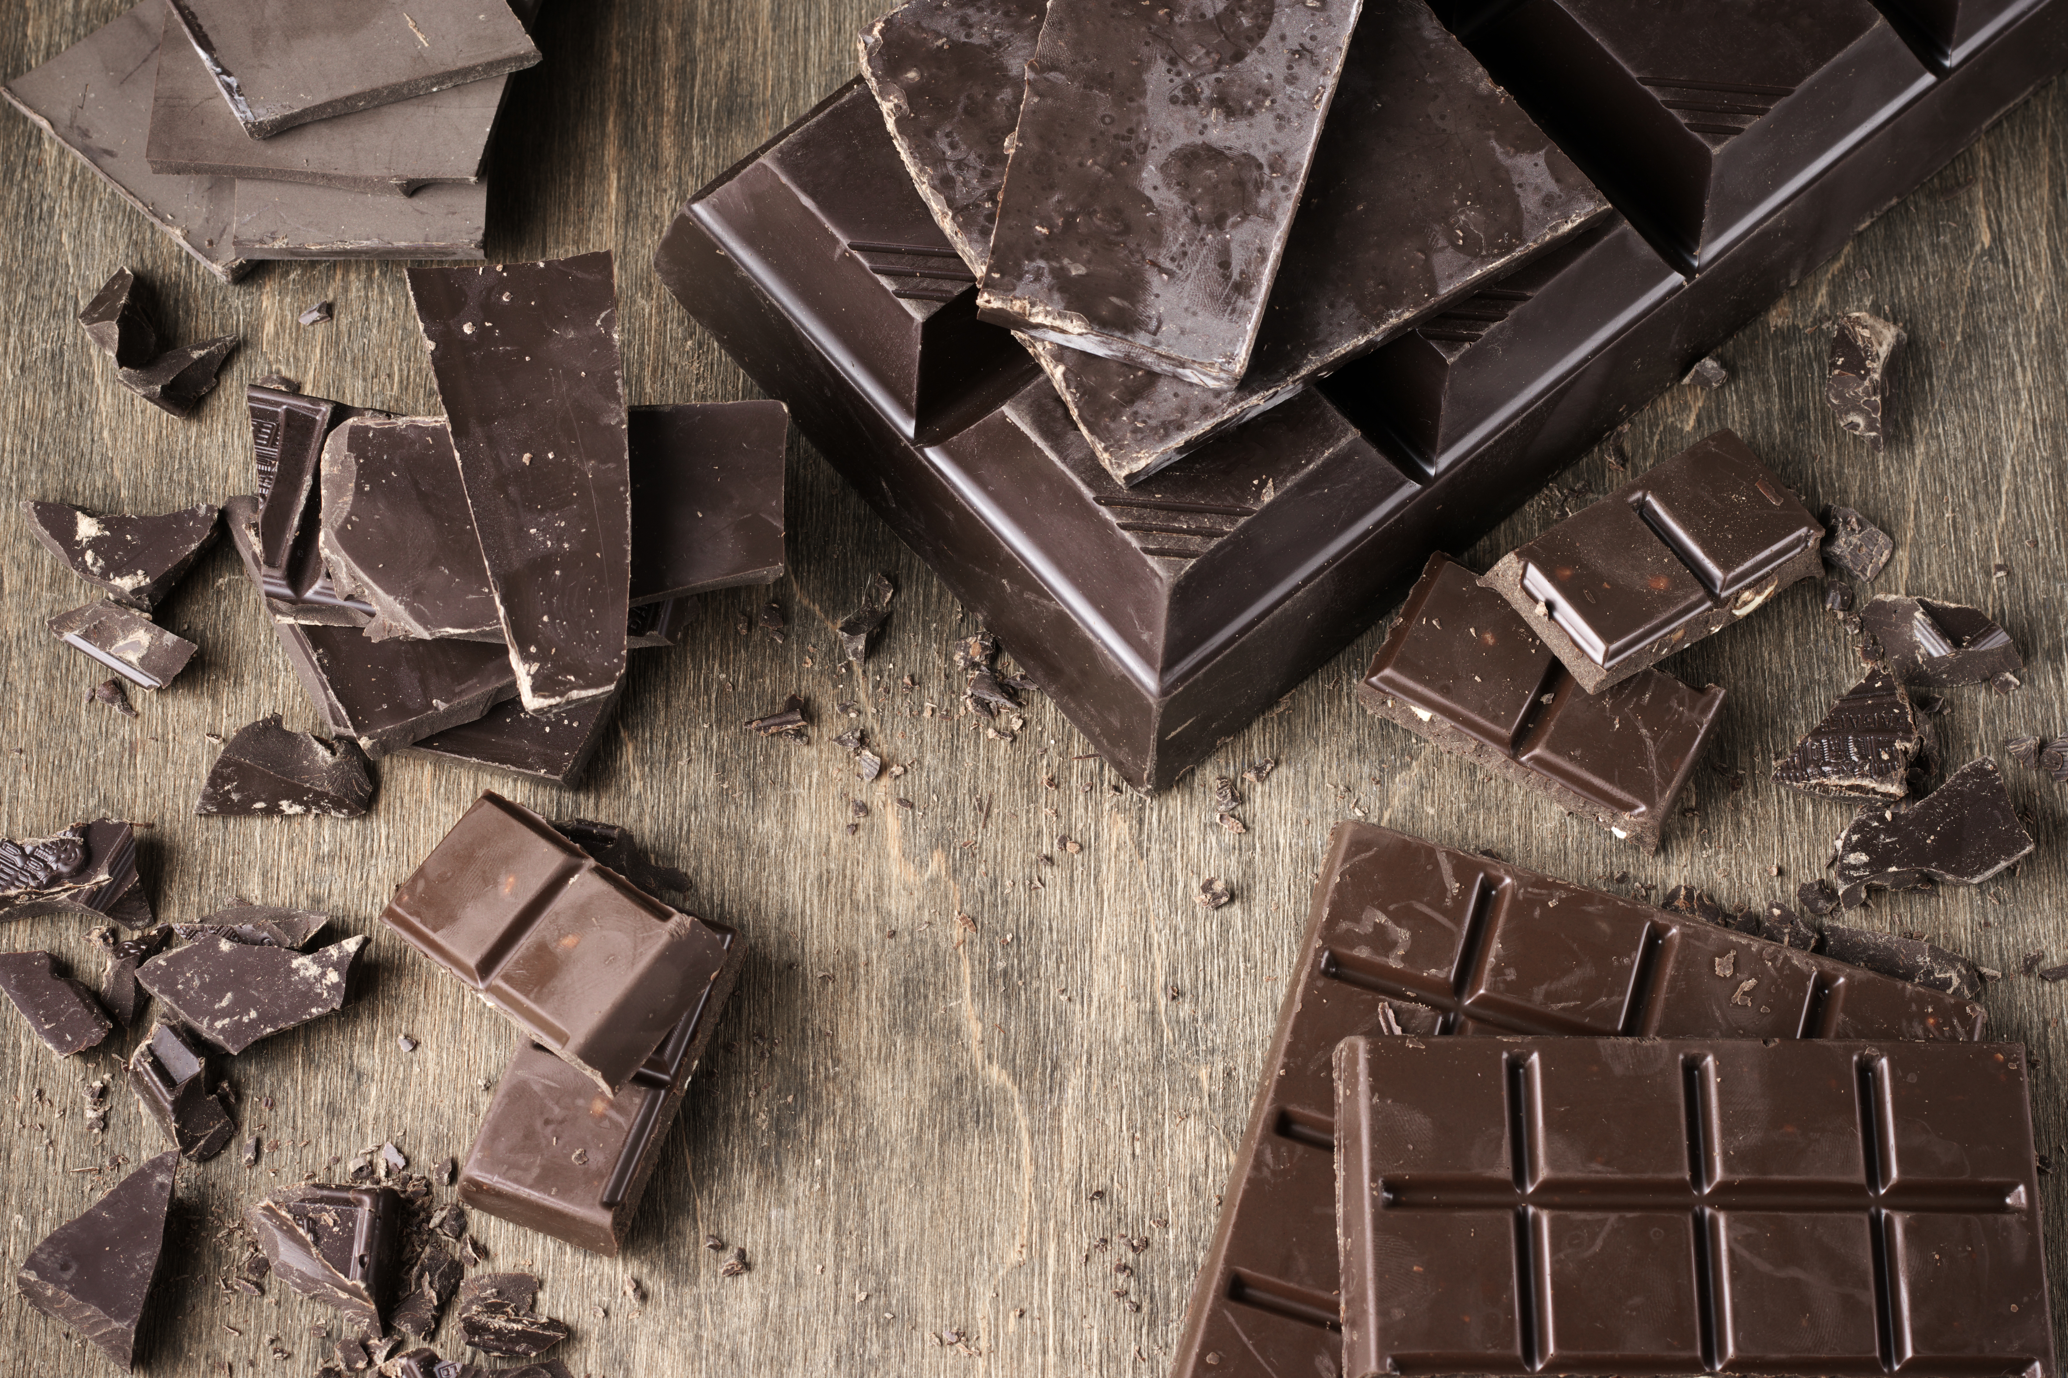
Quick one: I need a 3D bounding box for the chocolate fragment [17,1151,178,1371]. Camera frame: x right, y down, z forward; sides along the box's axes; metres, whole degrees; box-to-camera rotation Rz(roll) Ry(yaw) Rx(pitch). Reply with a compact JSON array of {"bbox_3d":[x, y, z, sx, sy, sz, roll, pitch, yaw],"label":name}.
[{"bbox_3d":[-0.101,0.062,0.481,0.017,0.009,0.022,33,69,12],"label":"chocolate fragment"}]

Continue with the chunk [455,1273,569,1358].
[{"bbox_3d":[-0.058,0.069,0.481,0.012,0.006,0.009,-2,66,-2],"label":"chunk"}]

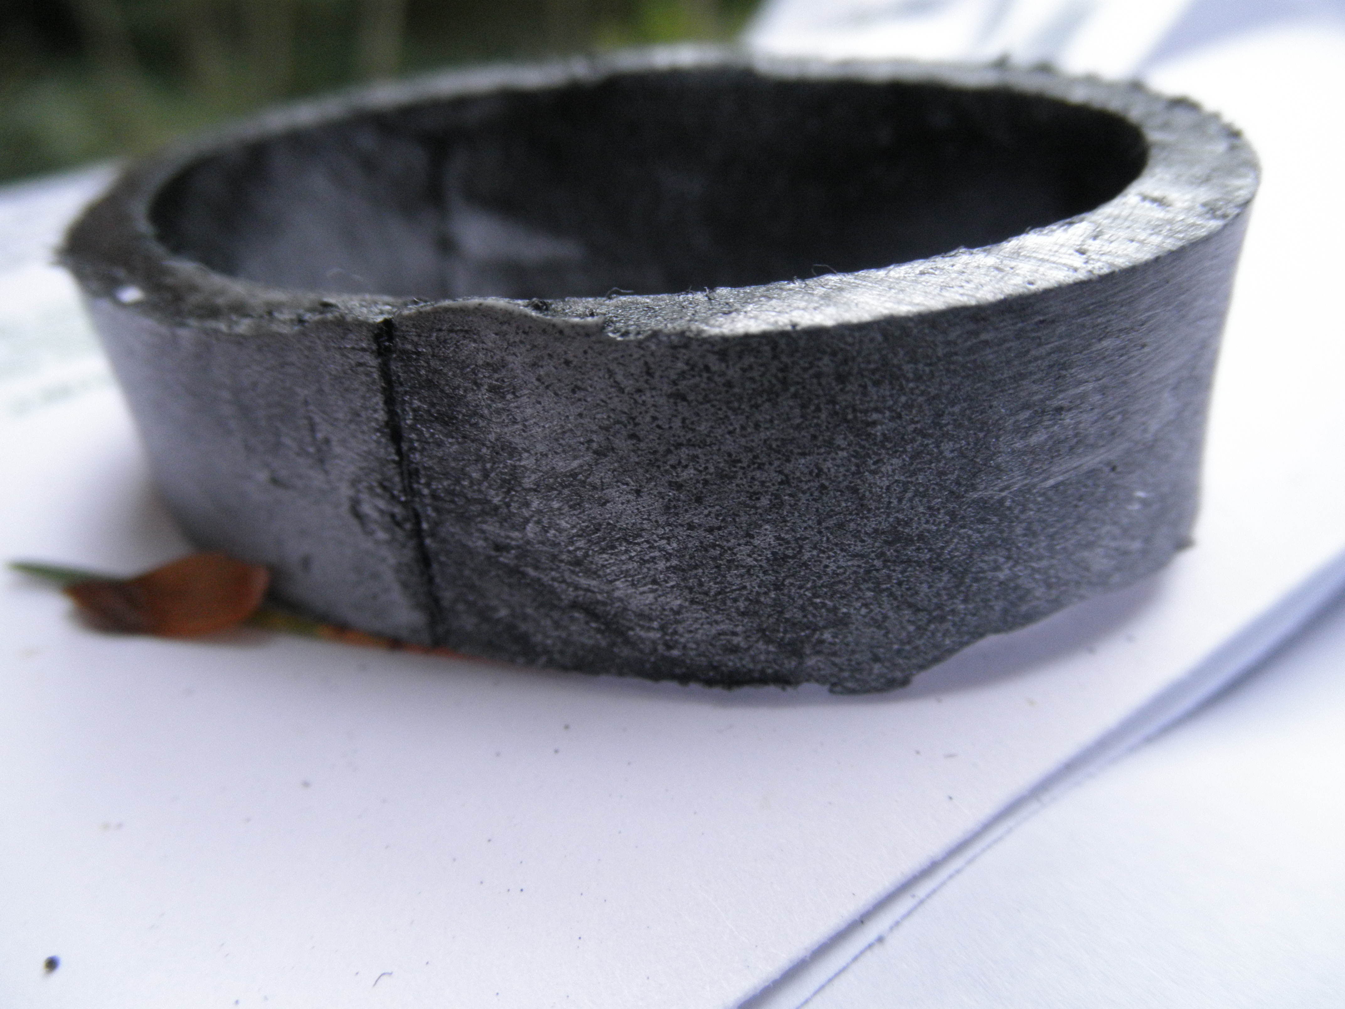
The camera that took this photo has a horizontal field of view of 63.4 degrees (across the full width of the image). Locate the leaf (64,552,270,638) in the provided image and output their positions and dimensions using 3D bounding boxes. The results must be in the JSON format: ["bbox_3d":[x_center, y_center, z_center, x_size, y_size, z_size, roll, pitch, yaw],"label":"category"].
[{"bbox_3d":[-0.027,0.005,0.058,0.010,0.003,0.004,2,28,-6],"label":"leaf"}]

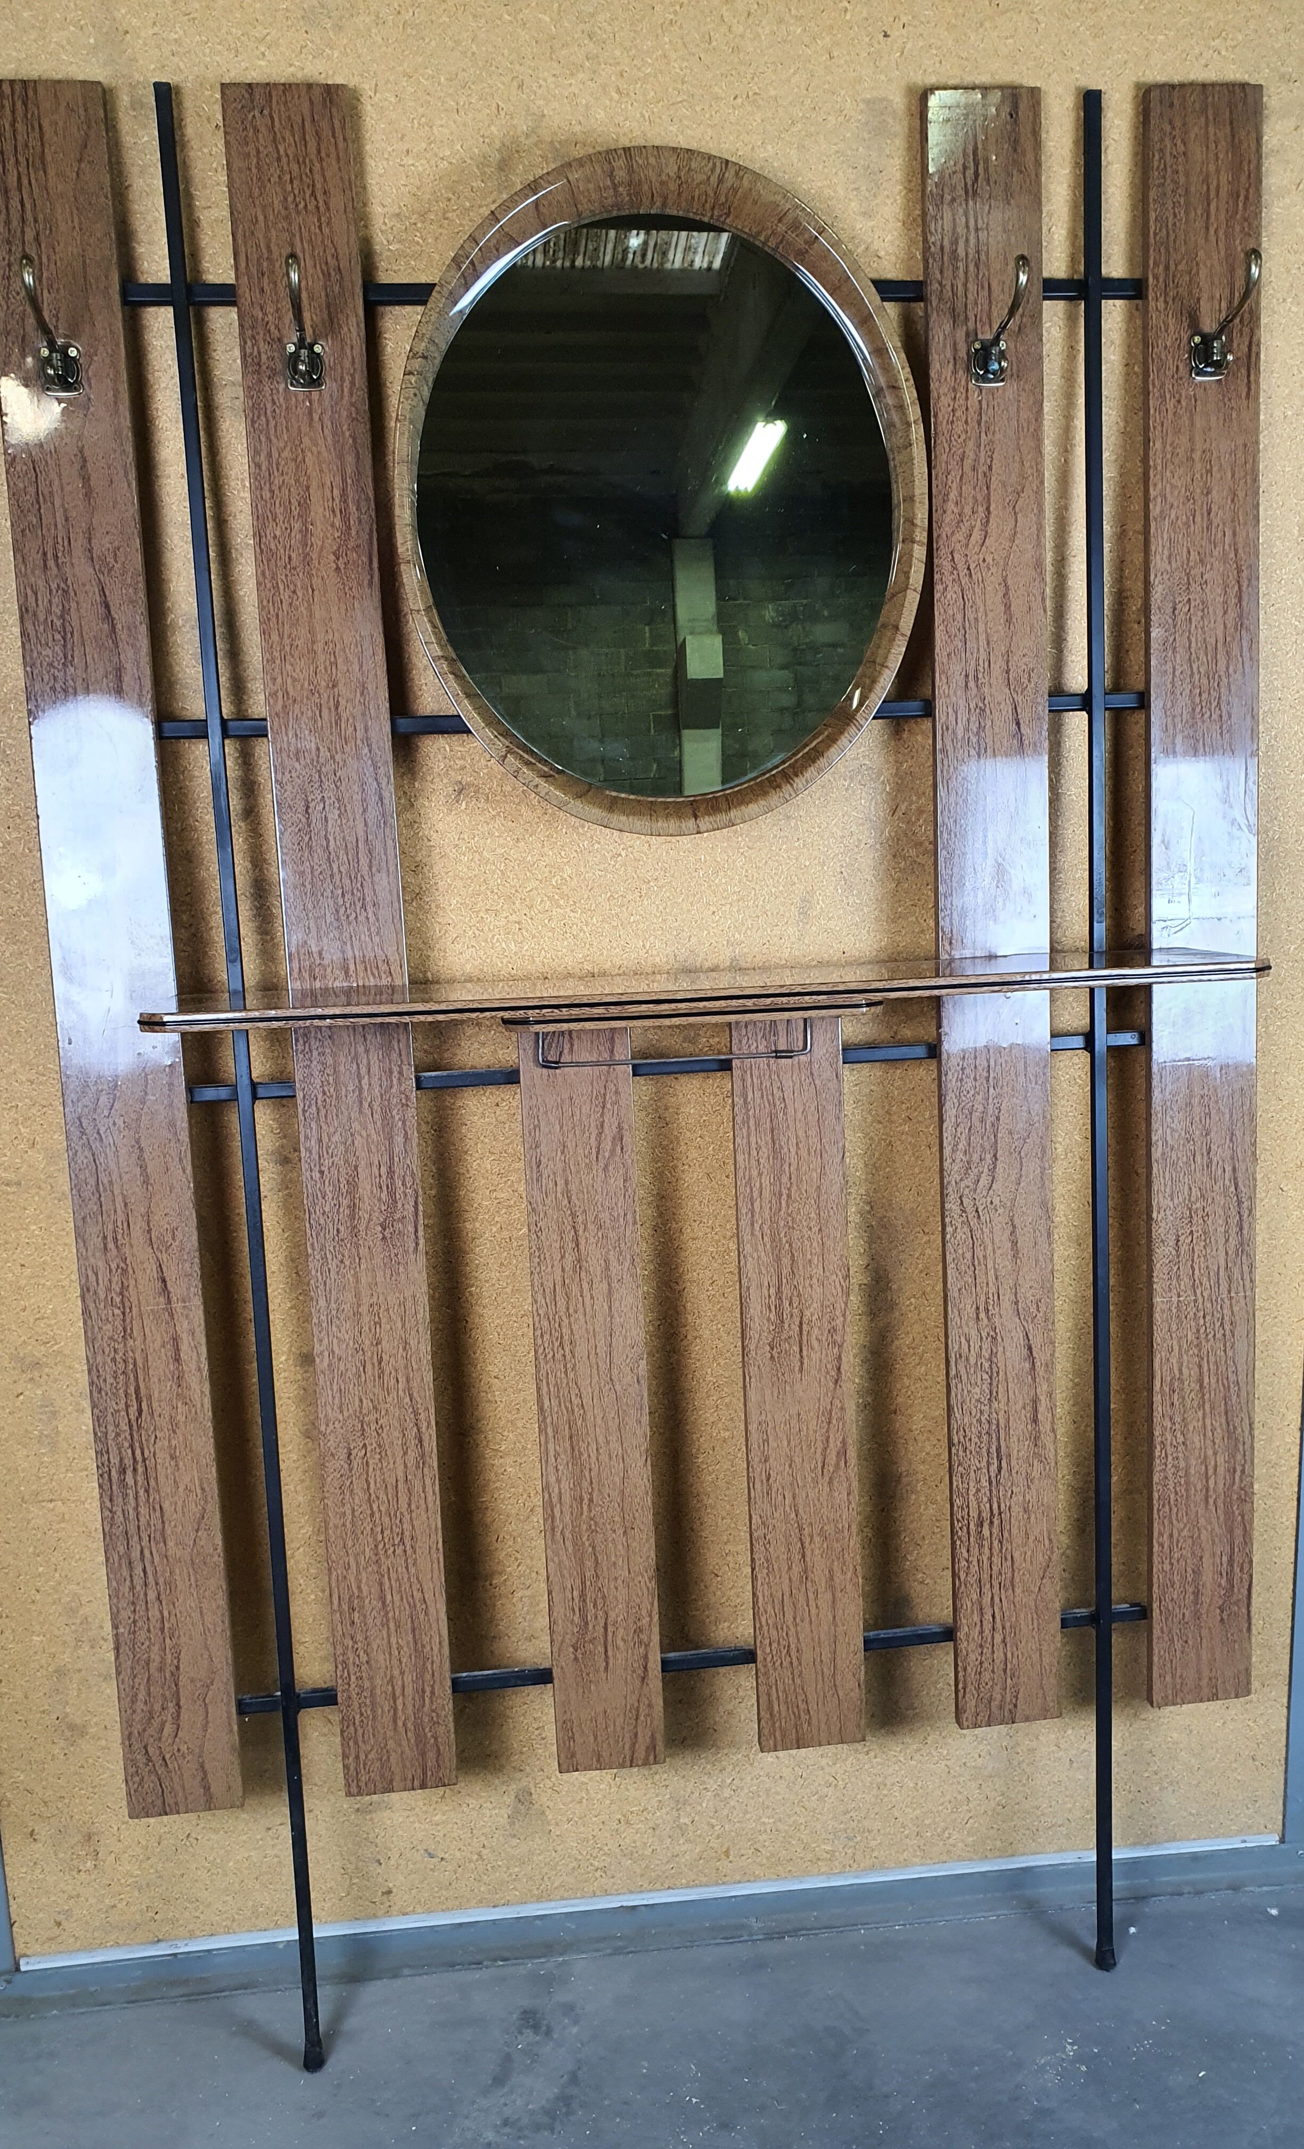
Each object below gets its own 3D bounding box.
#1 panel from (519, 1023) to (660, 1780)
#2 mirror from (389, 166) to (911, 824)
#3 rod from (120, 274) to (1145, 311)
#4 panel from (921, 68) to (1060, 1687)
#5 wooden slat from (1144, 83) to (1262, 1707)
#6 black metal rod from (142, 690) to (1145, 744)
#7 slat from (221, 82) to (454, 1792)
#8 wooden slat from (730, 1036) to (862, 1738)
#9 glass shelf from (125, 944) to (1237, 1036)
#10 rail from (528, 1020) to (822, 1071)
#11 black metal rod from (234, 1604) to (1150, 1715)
[{"bbox_3d":[-0.054,0.297,1.494,0.099,0.728,0.016,-3,8,-6],"label":"panel"},{"bbox_3d":[0.014,-0.497,1.392,0.464,0.573,0.030,-3,8,-6],"label":"mirror"},{"bbox_3d":[-0.002,-0.674,1.390,0.960,0.013,0.013,-3,8,-6],"label":"rod"},{"bbox_3d":[0.317,-0.105,1.485,0.098,1.492,0.016,-3,8,-6],"label":"panel"},{"bbox_3d":[0.512,-0.116,1.506,0.102,1.492,0.016,-3,8,-6],"label":"wooden slat"},{"bbox_3d":[0.013,-0.322,1.437,0.960,0.013,0.013,-3,8,-6],"label":"black metal rod"},{"bbox_3d":[-0.268,-0.070,1.422,0.101,1.492,0.016,-3,8,-6],"label":"slat"},{"bbox_3d":[0.138,0.285,1.514,0.098,0.728,0.016,-3,8,-6],"label":"wooden slat"},{"bbox_3d":[0.043,-0.070,1.335,0.912,0.017,0.225,-3,8,-6],"label":"glass shelf"},{"bbox_3d":[0.017,-0.027,1.244,0.212,0.036,0.010,-3,8,-6],"label":"rail"},{"bbox_3d":[0.053,0.561,1.555,0.960,0.013,0.013,-3,8,-6],"label":"black metal rod"}]

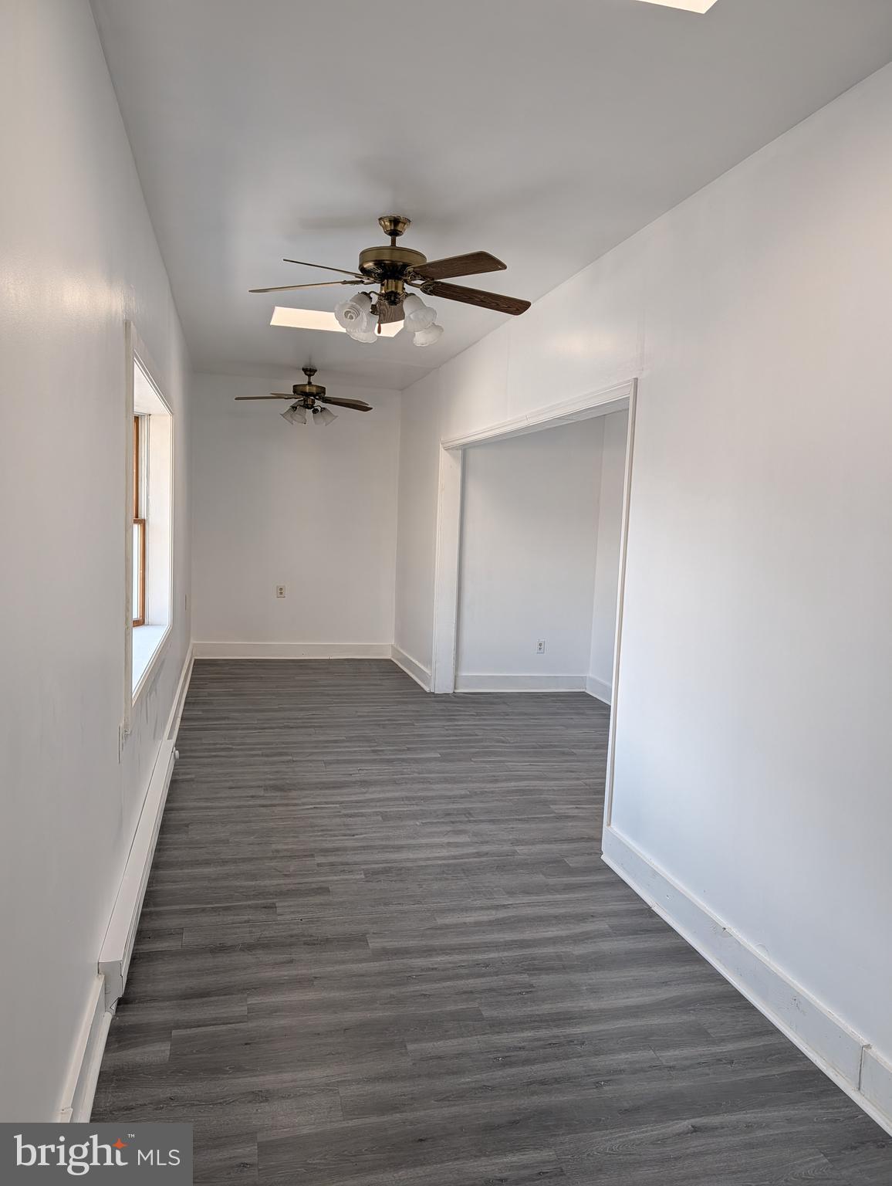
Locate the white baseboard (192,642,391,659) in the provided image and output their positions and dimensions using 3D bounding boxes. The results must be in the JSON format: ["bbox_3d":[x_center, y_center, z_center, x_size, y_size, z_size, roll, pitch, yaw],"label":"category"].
[{"bbox_3d":[-1.501,0.580,8.237,1.951,0.169,0.030,0,6,-15],"label":"white baseboard"}]

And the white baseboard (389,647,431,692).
[{"bbox_3d":[-0.340,0.672,7.721,0.030,0.169,1.571,0,6,-15],"label":"white baseboard"}]

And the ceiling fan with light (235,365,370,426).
[{"bbox_3d":[-1.211,-1.705,7.197,1.270,0.485,1.250,0,6,-15],"label":"ceiling fan with light"}]

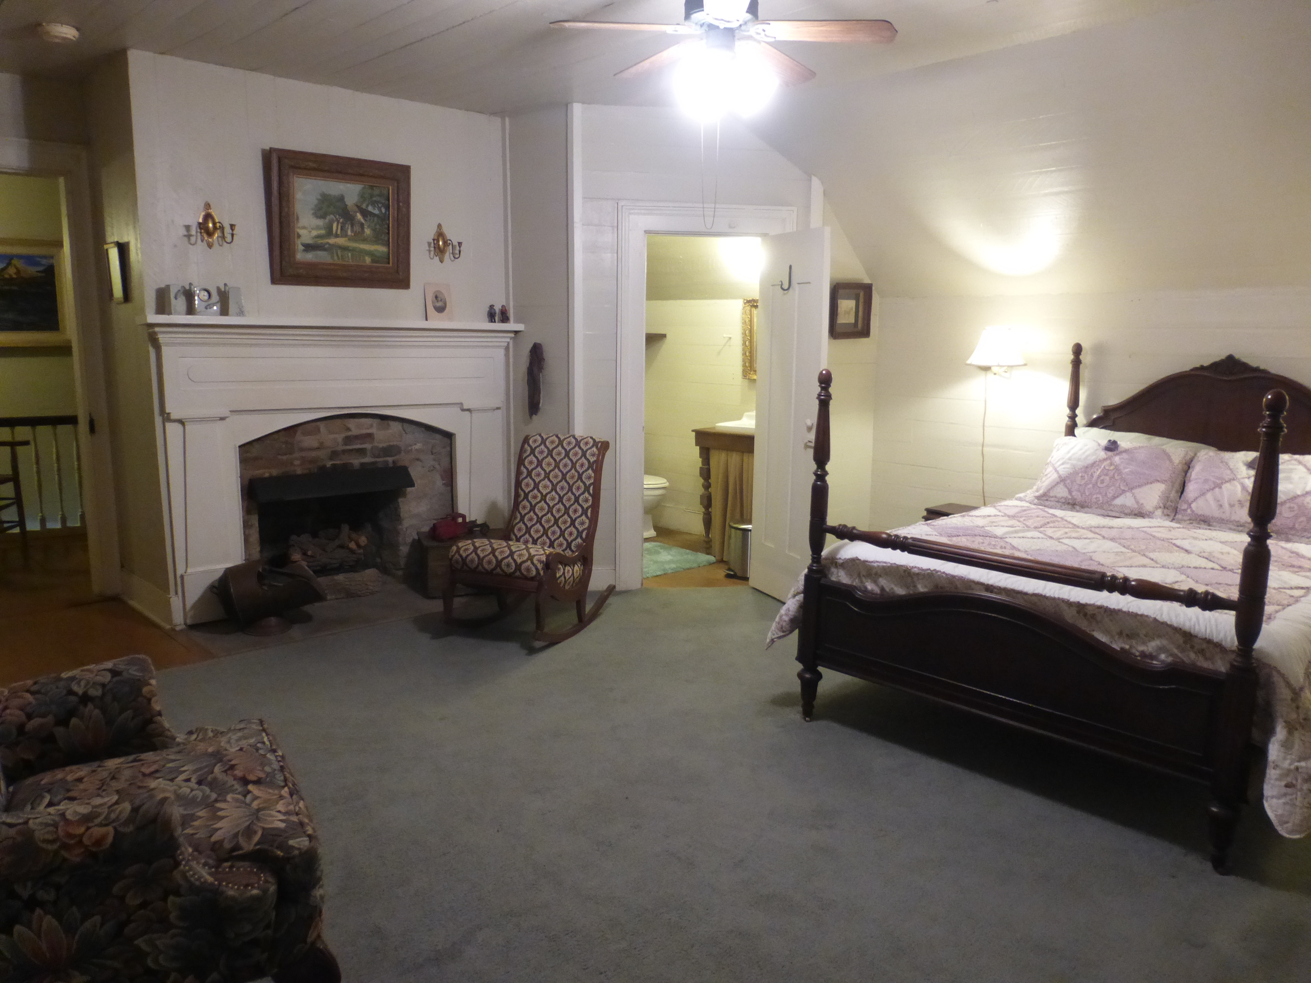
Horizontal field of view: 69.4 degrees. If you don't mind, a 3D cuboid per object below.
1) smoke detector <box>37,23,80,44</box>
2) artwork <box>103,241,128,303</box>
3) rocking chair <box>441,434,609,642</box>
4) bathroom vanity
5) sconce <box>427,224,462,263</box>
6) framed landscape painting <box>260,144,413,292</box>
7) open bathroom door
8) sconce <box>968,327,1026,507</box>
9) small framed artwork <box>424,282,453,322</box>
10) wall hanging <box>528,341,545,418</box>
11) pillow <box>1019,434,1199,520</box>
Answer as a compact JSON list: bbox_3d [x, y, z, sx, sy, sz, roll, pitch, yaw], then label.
[{"bbox_3d":[-2.501,-1.928,3.979,0.134,0.044,0.134,0,9,0],"label":"smoke detector"},{"bbox_3d":[-2.663,-1.075,4.674,0.030,0.288,0.245,-8,12,-42],"label":"artwork"},{"bbox_3d":[-0.625,0.199,4.880,0.568,0.928,0.801,6,11,28],"label":"rocking chair"},{"bbox_3d":[0.708,0.037,6.173,0.507,0.852,0.862,-8,13,-43],"label":"bathroom vanity"},{"bbox_3d":[-1.181,-1.400,5.330,0.200,0.215,0.106,-8,12,-42],"label":"sconce"},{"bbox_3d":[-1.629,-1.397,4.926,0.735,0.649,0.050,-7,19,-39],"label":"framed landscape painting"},{"bbox_3d":[0.713,-0.380,5.128,0.038,1.996,0.613,-4,10,-25],"label":"open bathroom door"},{"bbox_3d":[1.786,-0.381,5.059,0.310,0.990,0.310,-8,12,-42],"label":"sconce"},{"bbox_3d":[-1.226,-1.071,5.372,0.161,0.218,0.020,-8,4,-42],"label":"small framed artwork"},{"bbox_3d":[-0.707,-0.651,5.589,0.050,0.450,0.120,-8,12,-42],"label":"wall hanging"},{"bbox_3d":[2.118,-0.062,4.457,0.670,0.420,0.150,10,-30,46],"label":"pillow"}]

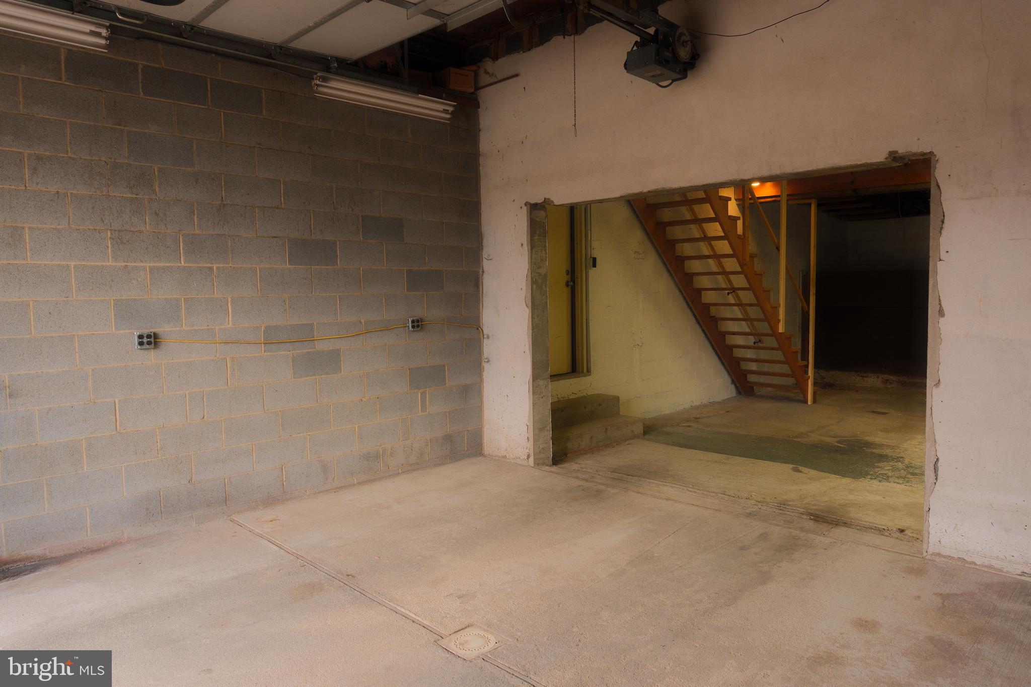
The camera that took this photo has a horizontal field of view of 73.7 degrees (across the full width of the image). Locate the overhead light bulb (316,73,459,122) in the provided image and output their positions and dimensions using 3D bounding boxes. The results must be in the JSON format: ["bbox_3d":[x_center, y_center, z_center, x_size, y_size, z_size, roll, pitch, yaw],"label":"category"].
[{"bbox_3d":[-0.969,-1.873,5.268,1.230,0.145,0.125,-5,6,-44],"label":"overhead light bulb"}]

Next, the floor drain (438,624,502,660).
[{"bbox_3d":[-0.186,1.296,2.966,0.222,0.020,0.222,-5,6,-44],"label":"floor drain"}]

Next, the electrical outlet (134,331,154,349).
[{"bbox_3d":[-2.280,-0.020,4.228,0.100,0.100,0.052,-5,6,-44],"label":"electrical outlet"}]

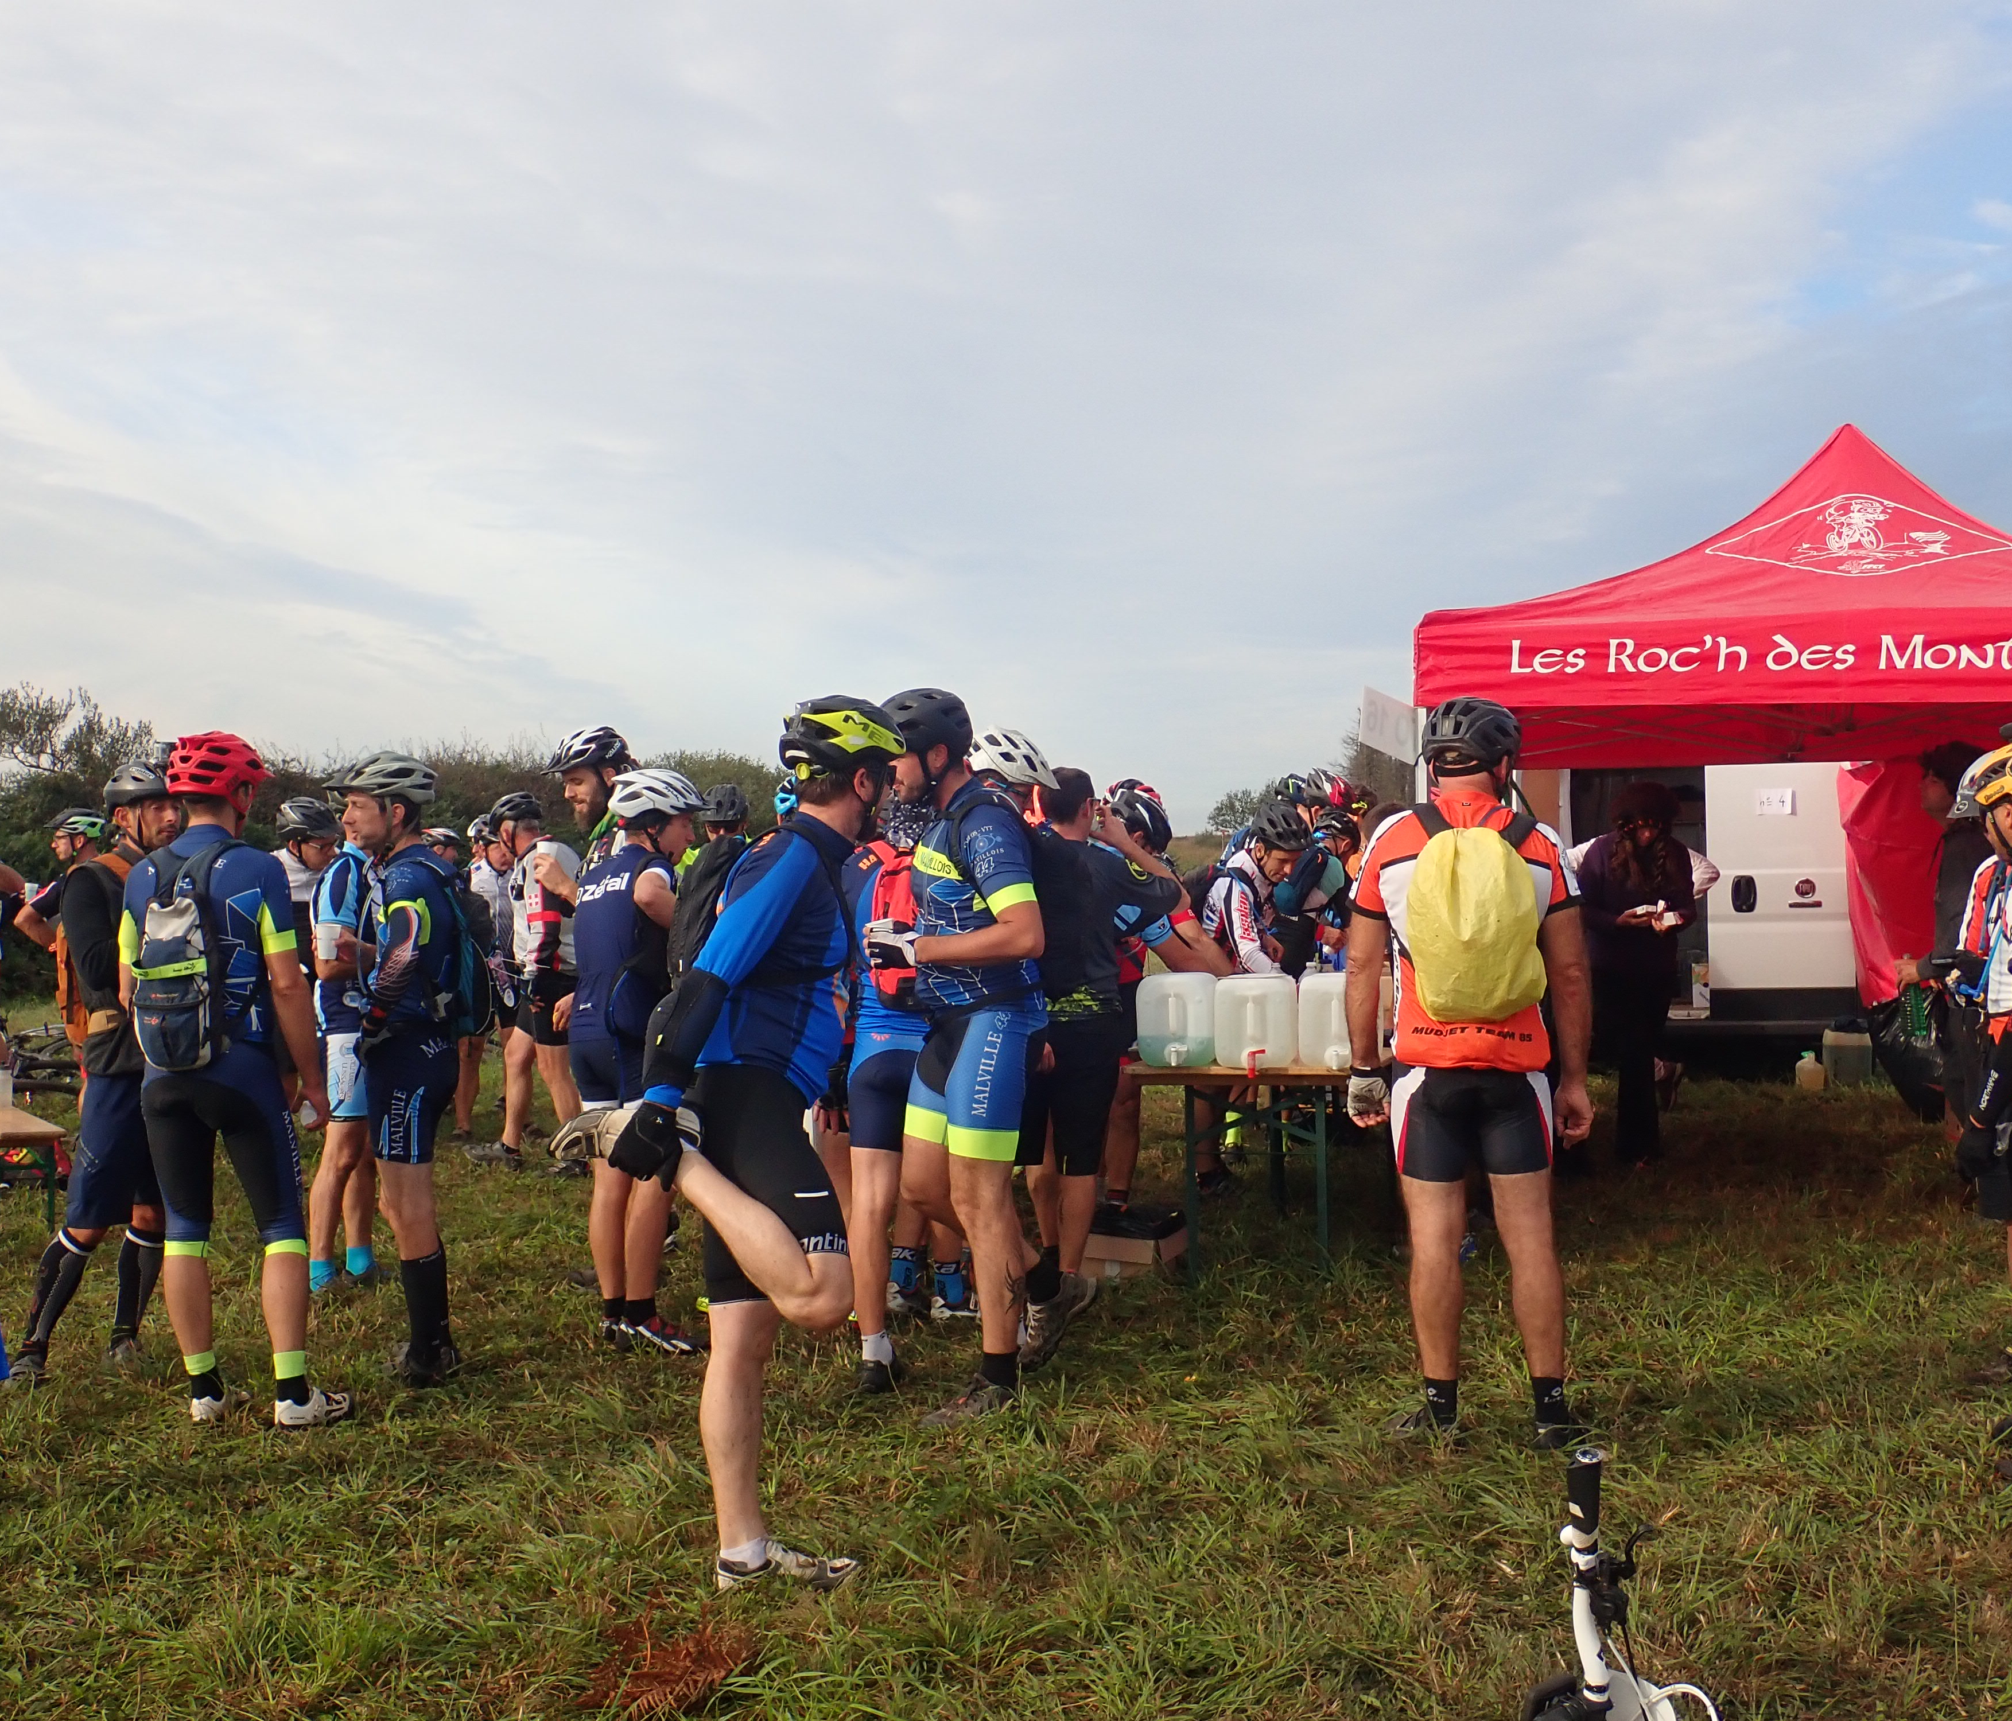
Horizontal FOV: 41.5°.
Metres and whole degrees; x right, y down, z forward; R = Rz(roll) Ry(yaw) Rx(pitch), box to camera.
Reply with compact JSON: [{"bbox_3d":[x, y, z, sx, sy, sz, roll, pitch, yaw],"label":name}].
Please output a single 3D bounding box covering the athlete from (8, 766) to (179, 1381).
[{"bbox_3d":[-2.676,0.620,7.800,0.520,1.800,0.580,0,0,40],"label":"athlete"}]

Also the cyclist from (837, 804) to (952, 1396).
[{"bbox_3d":[-0.266,0.564,7.350,0.500,1.750,0.420,-1,0,-27],"label":"cyclist"}]

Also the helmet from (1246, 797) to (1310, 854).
[{"bbox_3d":[1.075,-0.138,10.500,0.285,0.180,0.210,28,14,28],"label":"helmet"}]

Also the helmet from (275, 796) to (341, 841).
[{"bbox_3d":[-2.705,-0.160,10.300,0.285,0.175,0.210,17,10,33],"label":"helmet"}]

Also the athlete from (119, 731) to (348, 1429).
[{"bbox_3d":[-2.018,0.567,6.900,0.580,1.800,0.480,-1,0,31],"label":"athlete"}]

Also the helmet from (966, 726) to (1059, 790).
[{"bbox_3d":[0.018,-0.301,7.800,0.290,0.180,0.210,18,4,12],"label":"helmet"}]

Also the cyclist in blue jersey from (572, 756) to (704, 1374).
[{"bbox_3d":[-1.114,0.611,8.100,0.480,1.780,0.500,0,0,-41],"label":"cyclist in blue jersey"}]

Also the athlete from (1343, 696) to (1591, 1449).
[{"bbox_3d":[1.149,0.529,6.600,0.630,1.860,0.450,0,0,-3],"label":"athlete"}]

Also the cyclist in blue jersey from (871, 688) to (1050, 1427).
[{"bbox_3d":[-0.090,0.494,6.800,0.520,1.860,0.520,-1,0,-30],"label":"cyclist in blue jersey"}]

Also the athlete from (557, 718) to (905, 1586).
[{"bbox_3d":[-0.566,0.577,5.420,0.680,1.820,0.540,0,0,-12],"label":"athlete"}]

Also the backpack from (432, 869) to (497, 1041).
[{"bbox_3d":[-1.552,0.271,7.640,0.220,0.480,0.280,-6,0,-3],"label":"backpack"}]

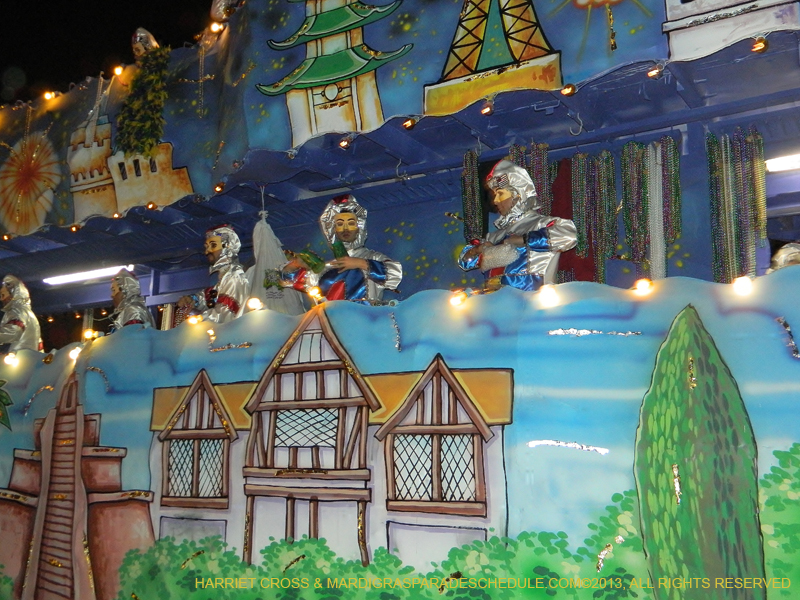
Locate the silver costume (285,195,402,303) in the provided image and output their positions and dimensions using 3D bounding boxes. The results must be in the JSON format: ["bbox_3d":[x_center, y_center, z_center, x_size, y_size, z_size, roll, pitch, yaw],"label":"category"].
[{"bbox_3d":[-0.362,0.184,5.825,0.700,1.720,0.450,-1,-9,8],"label":"silver costume"}]

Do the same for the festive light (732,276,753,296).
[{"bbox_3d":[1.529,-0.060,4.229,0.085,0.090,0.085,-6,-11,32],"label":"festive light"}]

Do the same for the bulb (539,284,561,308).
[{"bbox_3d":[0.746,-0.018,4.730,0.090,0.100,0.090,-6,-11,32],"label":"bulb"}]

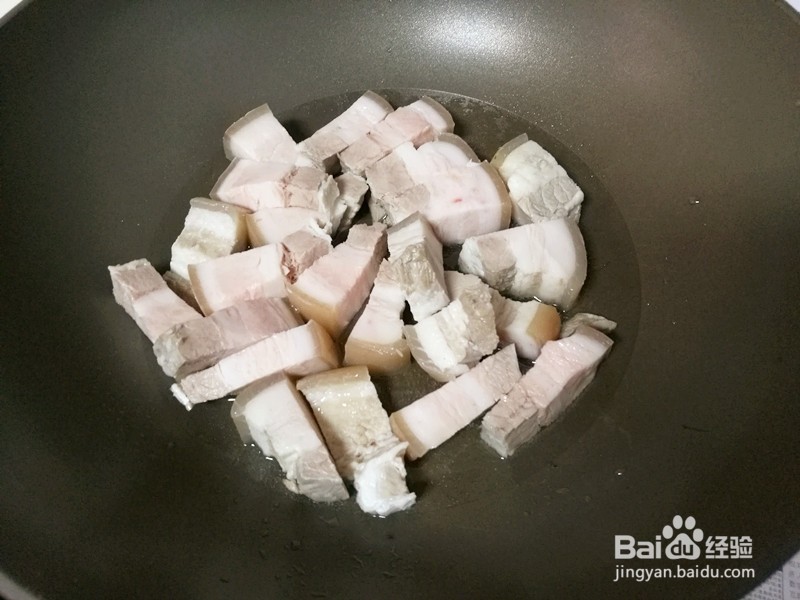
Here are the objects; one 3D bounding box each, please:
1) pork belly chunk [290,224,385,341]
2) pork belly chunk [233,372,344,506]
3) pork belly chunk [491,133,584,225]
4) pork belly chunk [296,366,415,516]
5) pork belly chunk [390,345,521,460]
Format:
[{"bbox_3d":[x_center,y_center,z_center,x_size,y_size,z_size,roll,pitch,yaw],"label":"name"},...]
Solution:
[{"bbox_3d":[-0.023,-0.009,0.260,0.020,0.023,0.038,32,70,18],"label":"pork belly chunk"},{"bbox_3d":[-0.038,0.053,0.224,0.019,0.021,0.045,-29,64,-15],"label":"pork belly chunk"},{"bbox_3d":[0.063,-0.051,0.291,0.024,0.021,0.042,-27,58,-14],"label":"pork belly chunk"},{"bbox_3d":[-0.015,0.051,0.222,0.024,0.021,0.045,-21,62,-11],"label":"pork belly chunk"},{"bbox_3d":[0.022,0.038,0.232,0.048,0.019,0.014,-32,76,-11],"label":"pork belly chunk"}]

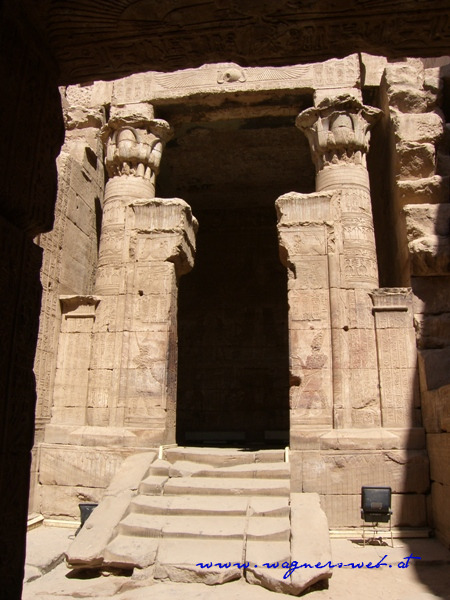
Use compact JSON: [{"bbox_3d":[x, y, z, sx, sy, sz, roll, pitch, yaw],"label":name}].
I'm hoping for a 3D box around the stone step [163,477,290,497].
[{"bbox_3d":[0.022,2.139,5.547,1.380,0.135,0.420,-1,-11,6],"label":"stone step"}]

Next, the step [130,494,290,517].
[{"bbox_3d":[-0.143,2.202,5.175,1.620,0.125,0.380,-1,-11,6],"label":"step"}]

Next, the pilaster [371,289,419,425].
[{"bbox_3d":[2.199,0.762,6.389,0.550,1.770,0.450,-1,-11,6],"label":"pilaster"}]

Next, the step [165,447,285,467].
[{"bbox_3d":[0.027,2.041,6.347,1.530,0.130,0.350,-1,-11,6],"label":"step"}]

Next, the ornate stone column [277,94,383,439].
[{"bbox_3d":[1.575,-0.576,6.964,1.640,4.990,1.150,-1,-11,6],"label":"ornate stone column"}]

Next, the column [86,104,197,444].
[{"bbox_3d":[-1.182,-0.510,7.264,1.690,5.010,1.150,-1,-11,6],"label":"column"}]

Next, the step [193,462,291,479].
[{"bbox_3d":[0.203,2.091,5.944,1.126,0.115,0.380,-1,-11,6],"label":"step"}]

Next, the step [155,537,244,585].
[{"bbox_3d":[-0.196,2.349,4.361,0.807,0.210,0.430,-1,-11,6],"label":"step"}]

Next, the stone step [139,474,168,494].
[{"bbox_3d":[-0.776,2.142,5.616,0.268,0.145,0.420,-1,-11,6],"label":"stone step"}]

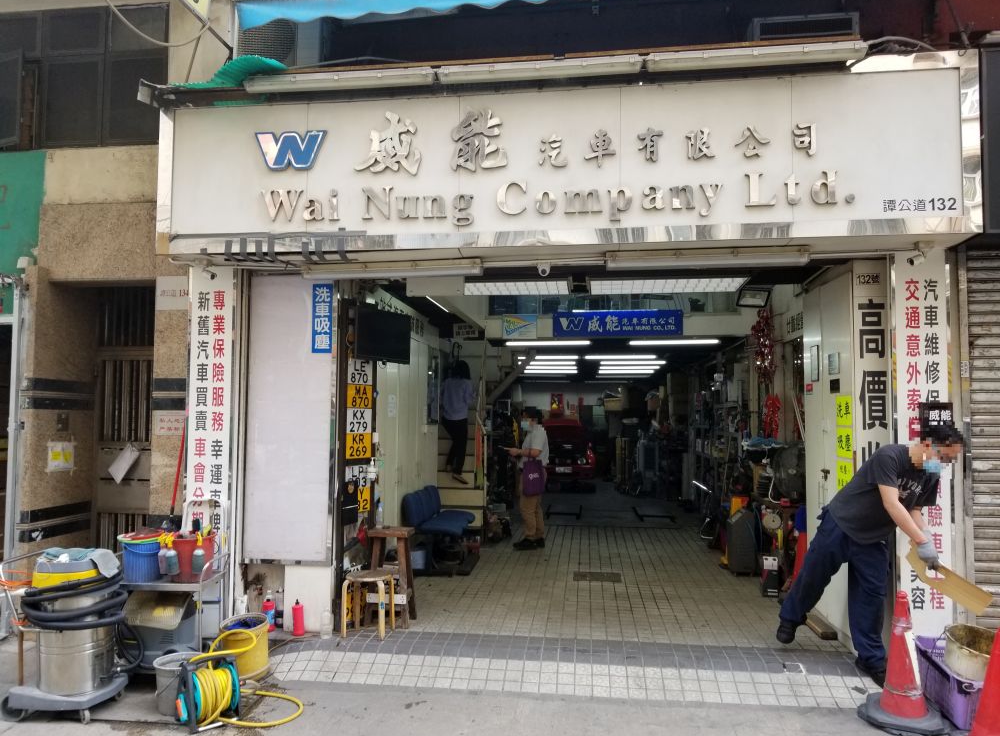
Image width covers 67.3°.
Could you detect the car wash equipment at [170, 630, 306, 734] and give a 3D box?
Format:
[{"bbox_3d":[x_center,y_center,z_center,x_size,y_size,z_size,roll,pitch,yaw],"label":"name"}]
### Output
[{"bbox_3d":[-1.485,1.741,4.224,0.600,0.410,0.400,2,-4,-31],"label":"car wash equipment"}]

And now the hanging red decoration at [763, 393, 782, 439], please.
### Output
[{"bbox_3d":[2.757,0.491,7.600,0.140,0.470,0.200,0,-3,7],"label":"hanging red decoration"}]

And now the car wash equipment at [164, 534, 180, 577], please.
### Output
[{"bbox_3d":[-2.115,1.204,4.850,0.100,0.275,0.085,3,-5,-35],"label":"car wash equipment"}]

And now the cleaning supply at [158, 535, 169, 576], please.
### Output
[{"bbox_3d":[-2.240,1.245,5.000,0.095,0.265,0.080,3,-4,-41],"label":"cleaning supply"}]

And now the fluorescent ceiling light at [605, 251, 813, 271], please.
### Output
[{"bbox_3d":[1.326,-0.702,4.825,1.260,0.095,0.100,0,-4,6],"label":"fluorescent ceiling light"}]

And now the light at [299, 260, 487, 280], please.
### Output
[{"bbox_3d":[-0.747,-0.686,5.230,1.270,0.100,0.110,0,-3,8],"label":"light"}]

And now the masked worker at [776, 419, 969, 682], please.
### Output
[{"bbox_3d":[2.273,1.135,4.620,1.080,1.600,0.550,-2,-4,35],"label":"masked worker"}]

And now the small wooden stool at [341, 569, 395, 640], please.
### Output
[{"bbox_3d":[-0.925,1.679,5.350,0.335,0.430,0.315,0,-4,6],"label":"small wooden stool"}]

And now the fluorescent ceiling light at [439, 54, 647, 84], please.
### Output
[{"bbox_3d":[0.253,-1.890,4.748,1.270,0.095,0.115,0,-3,8],"label":"fluorescent ceiling light"}]

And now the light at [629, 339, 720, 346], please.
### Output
[{"bbox_3d":[2.419,-0.351,10.412,1.220,0.070,0.070,0,-4,6],"label":"light"}]

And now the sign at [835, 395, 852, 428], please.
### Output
[{"bbox_3d":[2.413,0.301,5.255,0.010,0.210,0.300,0,-3,7],"label":"sign"}]

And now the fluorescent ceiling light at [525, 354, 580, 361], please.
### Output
[{"bbox_3d":[0.796,-0.178,12.996,1.200,0.090,0.100,0,-3,8],"label":"fluorescent ceiling light"}]

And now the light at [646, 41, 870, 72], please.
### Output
[{"bbox_3d":[1.509,-1.827,4.429,1.260,0.085,0.100,0,-4,6],"label":"light"}]

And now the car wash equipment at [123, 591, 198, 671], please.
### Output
[{"bbox_3d":[-2.178,1.731,4.951,0.430,0.510,0.430,0,-3,11],"label":"car wash equipment"}]

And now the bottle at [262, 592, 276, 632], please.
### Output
[{"bbox_3d":[-1.655,1.751,5.411,0.080,0.280,0.080,0,-3,8],"label":"bottle"}]

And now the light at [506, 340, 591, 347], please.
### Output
[{"bbox_3d":[0.703,-0.353,10.890,1.200,0.070,0.070,0,-4,6],"label":"light"}]

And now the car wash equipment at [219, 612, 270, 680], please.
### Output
[{"bbox_3d":[-1.632,1.792,4.849,0.315,0.345,0.315,0,-3,0],"label":"car wash equipment"}]

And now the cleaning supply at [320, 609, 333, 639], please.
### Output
[{"bbox_3d":[-1.216,1.786,5.270,0.077,0.205,0.077,0,-4,6],"label":"cleaning supply"}]

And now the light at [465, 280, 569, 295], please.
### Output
[{"bbox_3d":[-0.037,-0.686,6.242,1.200,0.080,0.600,0,-4,6],"label":"light"}]

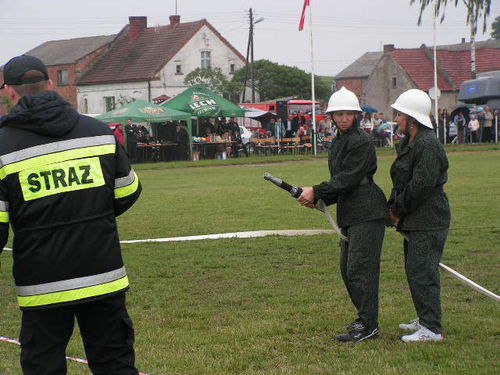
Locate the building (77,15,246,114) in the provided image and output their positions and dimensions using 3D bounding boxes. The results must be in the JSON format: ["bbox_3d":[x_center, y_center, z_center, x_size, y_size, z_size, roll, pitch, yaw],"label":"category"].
[{"bbox_3d":[-6.234,-8.334,130.516,9.300,8.800,12.000,-3,3,-30],"label":"building"}]

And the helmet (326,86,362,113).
[{"bbox_3d":[0.646,-0.604,11.650,0.240,0.175,0.310,-1,7,5],"label":"helmet"}]

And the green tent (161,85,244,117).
[{"bbox_3d":[-2.403,-3.070,78.000,3.800,3.280,3.800,-2,2,-7],"label":"green tent"}]

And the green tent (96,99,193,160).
[{"bbox_3d":[-4.436,-2.385,71.000,3.050,2.550,3.050,-3,2,-25],"label":"green tent"}]

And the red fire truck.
[{"bbox_3d":[1.617,-3.949,104.000,2.450,2.850,6.800,-3,3,-30],"label":"red fire truck"}]

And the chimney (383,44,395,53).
[{"bbox_3d":[11.907,-11.881,146.000,0.750,0.750,0.500,0,2,27],"label":"chimney"}]

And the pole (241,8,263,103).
[{"bbox_3d":[0.066,-7.292,112.000,1.450,9.000,0.600,-1,2,0],"label":"pole"}]

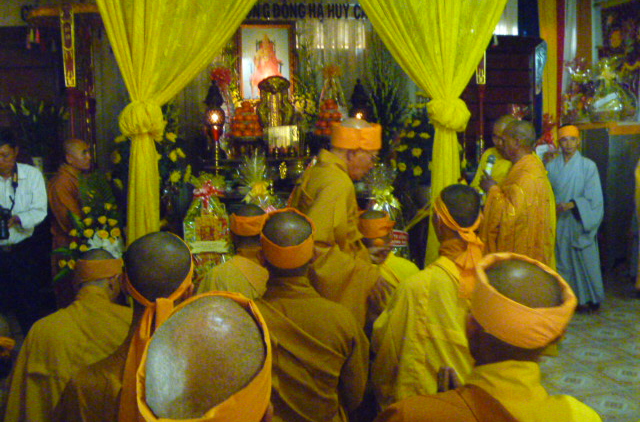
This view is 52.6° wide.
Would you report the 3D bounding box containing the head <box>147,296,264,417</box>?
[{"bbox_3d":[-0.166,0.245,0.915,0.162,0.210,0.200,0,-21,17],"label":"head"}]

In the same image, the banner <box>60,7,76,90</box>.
[{"bbox_3d":[-1.866,-1.220,4.800,0.100,0.600,0.040,-2,6,-10],"label":"banner"}]

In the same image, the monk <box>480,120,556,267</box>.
[{"bbox_3d":[1.308,0.216,4.285,0.430,1.630,0.500,0,6,12],"label":"monk"}]

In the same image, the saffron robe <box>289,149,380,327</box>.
[{"bbox_3d":[0.074,0.415,2.872,0.420,1.370,0.500,-2,6,-9],"label":"saffron robe"}]

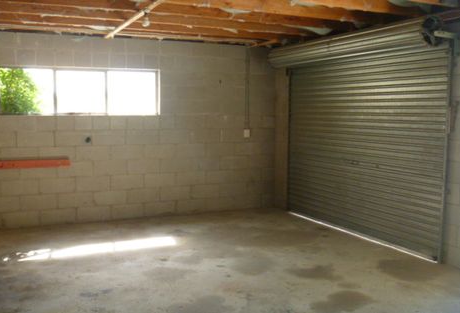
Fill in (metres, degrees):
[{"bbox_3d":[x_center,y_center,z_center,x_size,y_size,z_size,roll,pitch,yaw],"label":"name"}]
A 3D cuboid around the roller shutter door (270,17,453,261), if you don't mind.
[{"bbox_3d":[1.262,-0.221,5.282,0.370,2.290,2.570,-3,7,-28],"label":"roller shutter door"}]

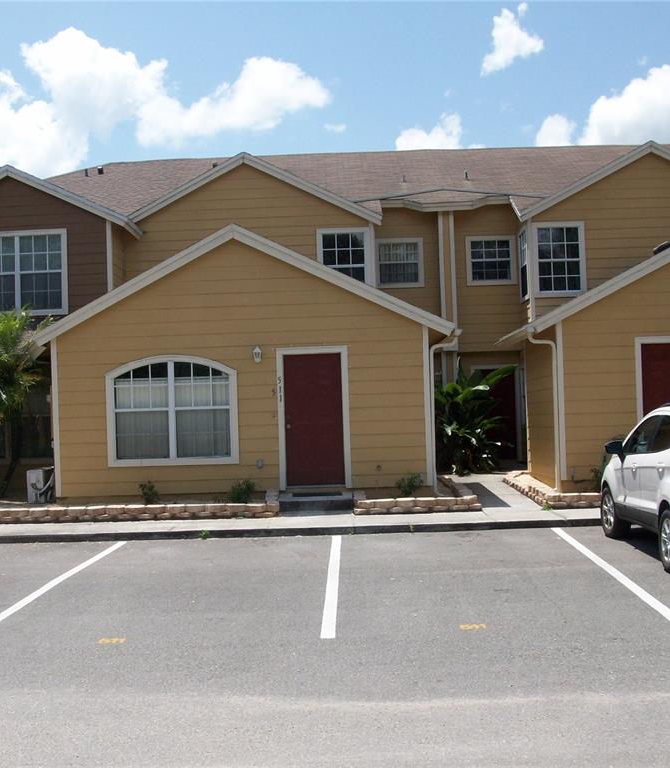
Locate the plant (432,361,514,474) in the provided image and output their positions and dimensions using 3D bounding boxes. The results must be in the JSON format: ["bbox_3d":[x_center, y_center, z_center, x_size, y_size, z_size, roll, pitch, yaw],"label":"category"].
[{"bbox_3d":[2.597,0.687,18.931,1.594,2.106,1.500,-2,-1,2],"label":"plant"}]

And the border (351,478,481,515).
[{"bbox_3d":[1.209,1.690,15.635,1.800,0.210,3.450,-2,-1,2],"label":"border"}]

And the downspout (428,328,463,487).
[{"bbox_3d":[1.706,0.413,15.707,0.506,2.528,0.150,-2,-1,2],"label":"downspout"}]

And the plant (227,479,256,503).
[{"bbox_3d":[-1.416,1.620,15.232,0.425,0.378,0.400,-2,-1,2],"label":"plant"}]

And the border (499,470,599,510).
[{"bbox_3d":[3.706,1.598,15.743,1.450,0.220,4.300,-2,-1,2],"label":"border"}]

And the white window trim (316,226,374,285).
[{"bbox_3d":[0.191,-2.488,21.023,1.143,1.526,0.100,-2,-1,2],"label":"white window trim"}]

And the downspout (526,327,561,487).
[{"bbox_3d":[3.263,0.404,15.664,0.526,2.505,0.150,-2,-1,2],"label":"downspout"}]

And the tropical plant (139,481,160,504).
[{"bbox_3d":[-2.826,1.653,15.320,0.306,0.365,0.300,-2,-1,2],"label":"tropical plant"}]

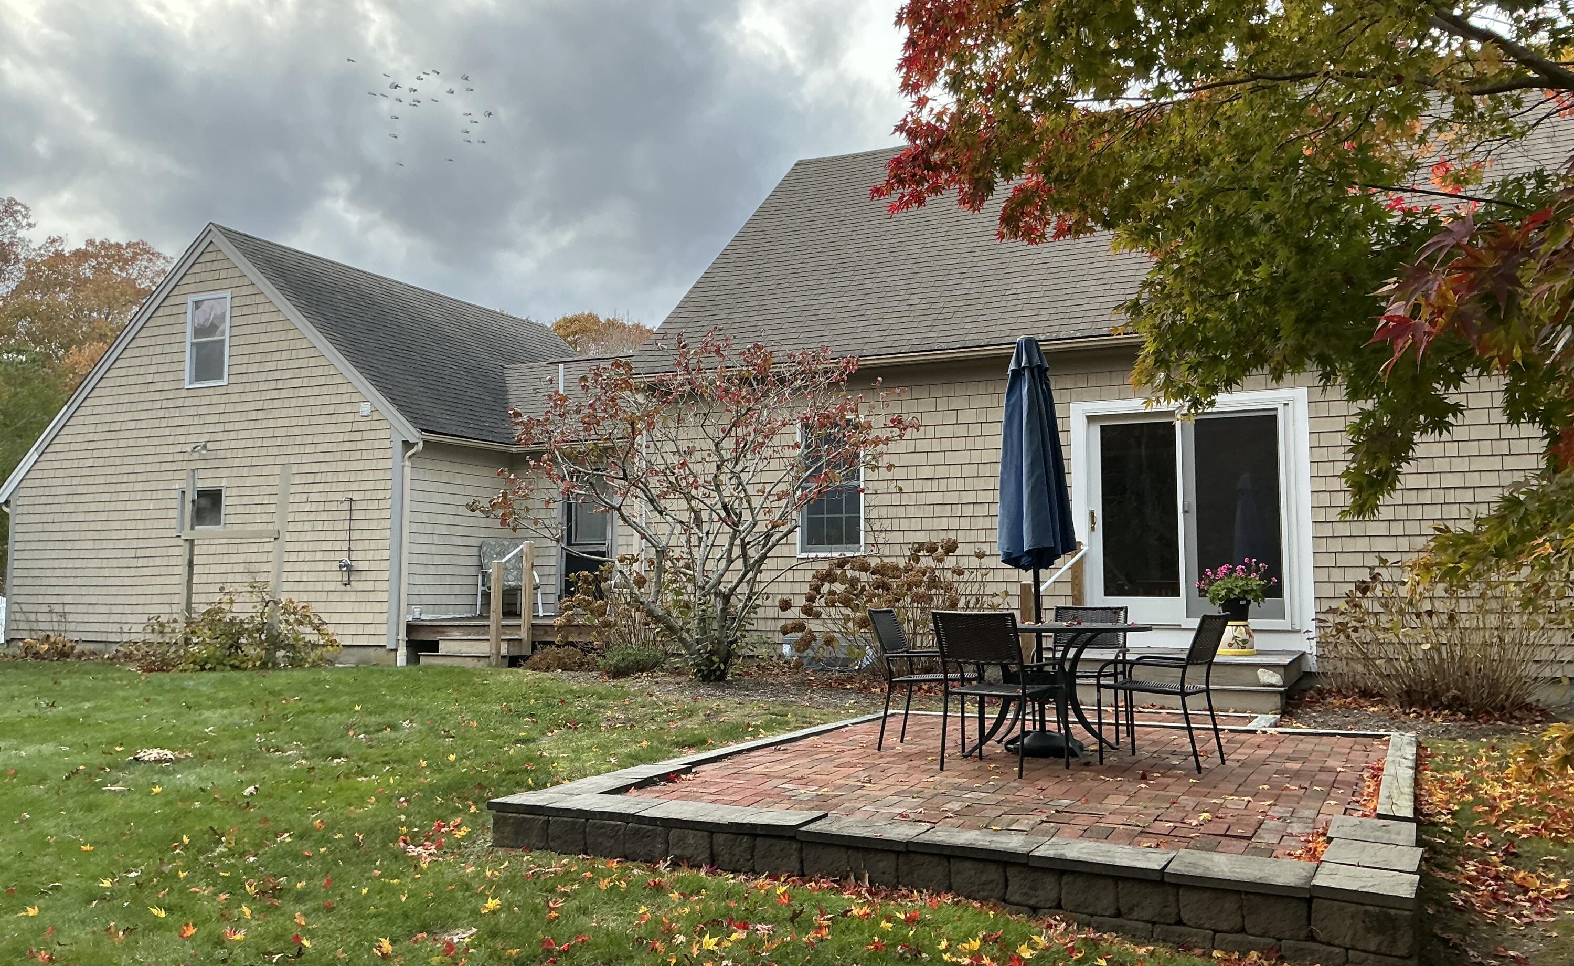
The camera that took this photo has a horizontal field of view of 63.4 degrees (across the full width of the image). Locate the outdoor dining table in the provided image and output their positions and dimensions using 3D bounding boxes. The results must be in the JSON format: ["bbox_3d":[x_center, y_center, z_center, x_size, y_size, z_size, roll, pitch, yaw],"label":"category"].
[{"bbox_3d":[1.517,1.233,7.609,1.340,0.734,1.340,-2,-6,24],"label":"outdoor dining table"}]

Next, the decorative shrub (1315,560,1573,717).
[{"bbox_3d":[4.971,1.149,9.593,1.800,1.150,1.300,-2,-6,24],"label":"decorative shrub"}]

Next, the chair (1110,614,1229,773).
[{"bbox_3d":[2.088,1.126,6.996,0.600,0.837,0.550,-4,-6,34],"label":"chair"}]

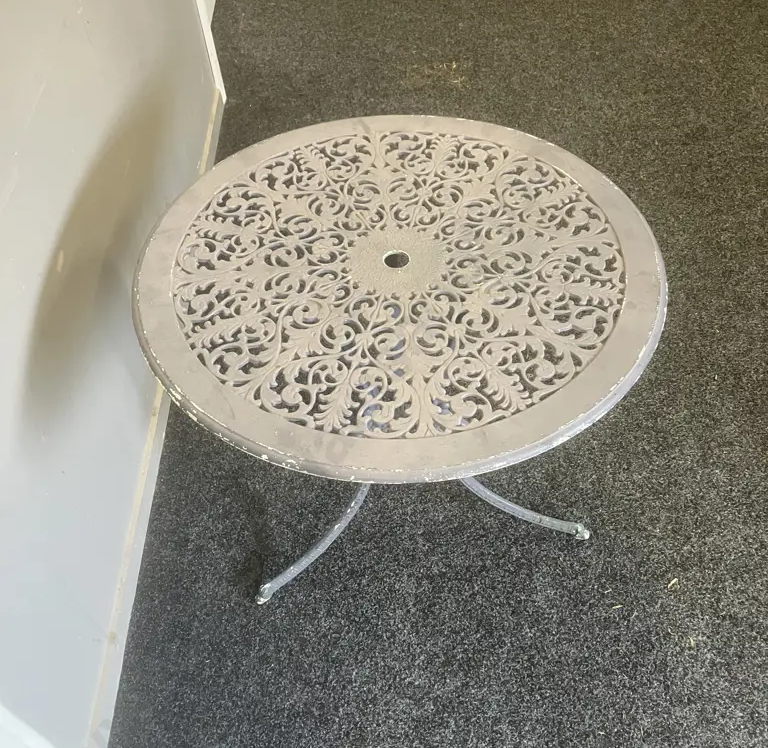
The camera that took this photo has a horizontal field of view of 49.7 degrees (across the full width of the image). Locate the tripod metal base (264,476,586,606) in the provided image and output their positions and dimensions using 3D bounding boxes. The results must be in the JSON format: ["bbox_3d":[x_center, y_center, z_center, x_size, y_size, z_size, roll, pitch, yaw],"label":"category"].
[{"bbox_3d":[0.014,-0.026,1.640,0.695,0.647,0.605,-10,49,-6],"label":"tripod metal base"}]

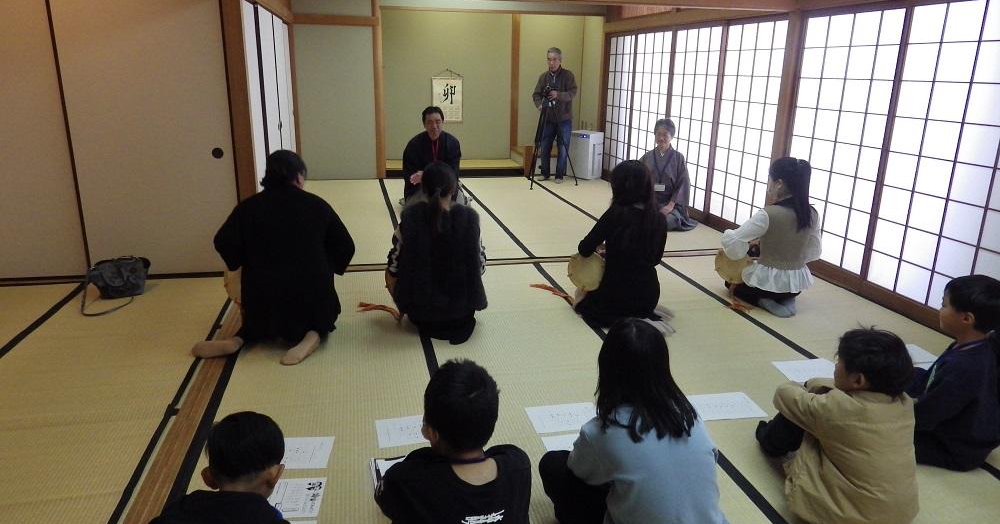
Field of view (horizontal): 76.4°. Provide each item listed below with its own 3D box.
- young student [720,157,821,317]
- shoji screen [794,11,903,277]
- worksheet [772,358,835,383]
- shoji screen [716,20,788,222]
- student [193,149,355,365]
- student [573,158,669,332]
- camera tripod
[{"bbox_3d":[1.680,-0.197,3.938,0.550,0.900,0.660,-7,18,-24],"label":"young student"},{"bbox_3d":[2.311,-0.818,4.459,0.040,1.760,0.920,-3,17,-12],"label":"shoji screen"},{"bbox_3d":[1.513,0.525,3.091,0.297,0.003,0.210,-1,17,-7],"label":"worksheet"},{"bbox_3d":[2.089,-1.116,5.419,0.035,1.820,0.960,-3,17,-12],"label":"shoji screen"},{"bbox_3d":[-1.136,-0.085,3.319,0.720,0.970,0.740,0,17,-2],"label":"student"},{"bbox_3d":[0.732,-0.127,3.624,0.500,0.920,0.630,-13,22,-38],"label":"student"},{"bbox_3d":[0.626,-1.548,7.992,0.660,1.130,0.700,1,17,0],"label":"camera tripod"}]

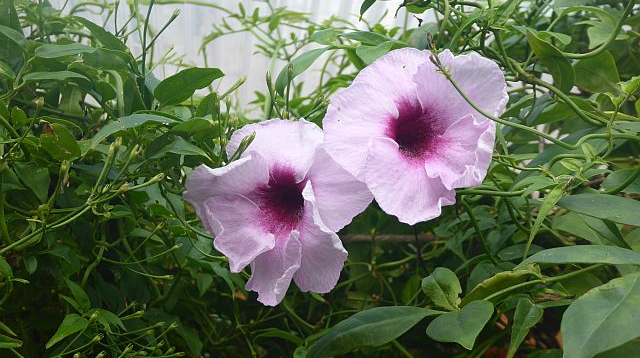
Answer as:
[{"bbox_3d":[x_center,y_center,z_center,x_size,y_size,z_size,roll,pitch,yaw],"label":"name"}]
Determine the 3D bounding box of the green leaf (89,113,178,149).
[{"bbox_3d":[-0.075,-0.020,0.564,0.039,0.007,0.019,-16,23,-24],"label":"green leaf"}]

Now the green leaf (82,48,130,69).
[{"bbox_3d":[-0.095,-0.053,0.614,0.026,0.006,0.018,9,35,24],"label":"green leaf"}]

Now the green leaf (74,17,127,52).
[{"bbox_3d":[-0.100,-0.066,0.630,0.028,0.006,0.013,32,33,0],"label":"green leaf"}]

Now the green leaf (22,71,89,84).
[{"bbox_3d":[-0.117,-0.045,0.614,0.034,0.005,0.015,-1,16,19],"label":"green leaf"}]

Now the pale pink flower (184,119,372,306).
[{"bbox_3d":[-0.016,0.013,0.550,0.070,0.070,0.050,2,5,10],"label":"pale pink flower"}]

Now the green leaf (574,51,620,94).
[{"bbox_3d":[0.121,-0.047,0.606,0.025,0.019,0.005,37,-13,13],"label":"green leaf"}]

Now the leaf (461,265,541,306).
[{"bbox_3d":[0.070,0.041,0.538,0.034,0.007,0.017,-20,37,-9],"label":"leaf"}]

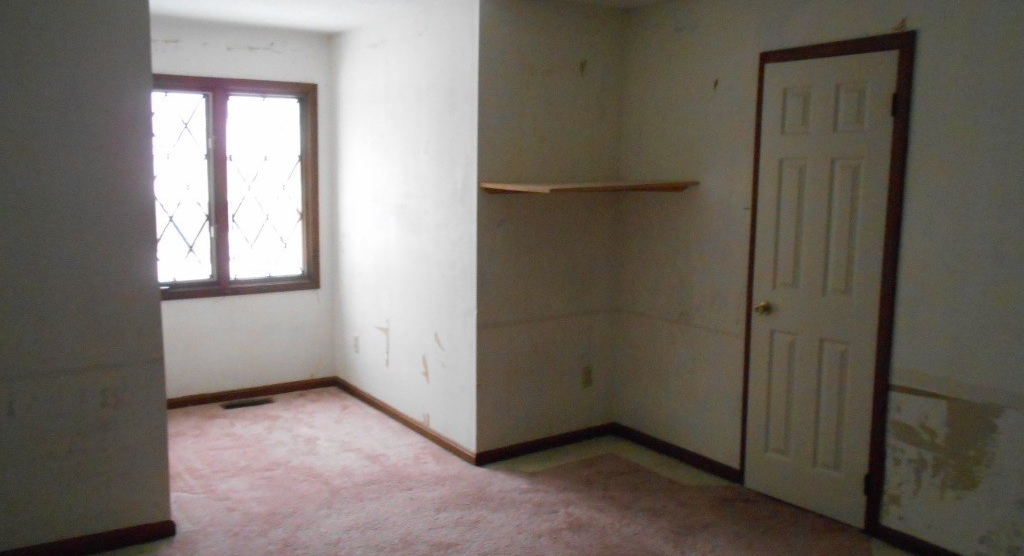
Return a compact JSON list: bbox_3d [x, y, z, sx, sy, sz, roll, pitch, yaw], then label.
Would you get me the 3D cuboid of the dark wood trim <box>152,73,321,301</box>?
[{"bbox_3d":[-1.830,-0.570,4.911,1.240,1.377,0.090,-5,9,-36],"label":"dark wood trim"}]

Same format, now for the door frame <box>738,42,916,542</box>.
[{"bbox_3d":[1.359,0.053,3.448,0.050,2.024,0.620,-5,9,-36],"label":"door frame"}]

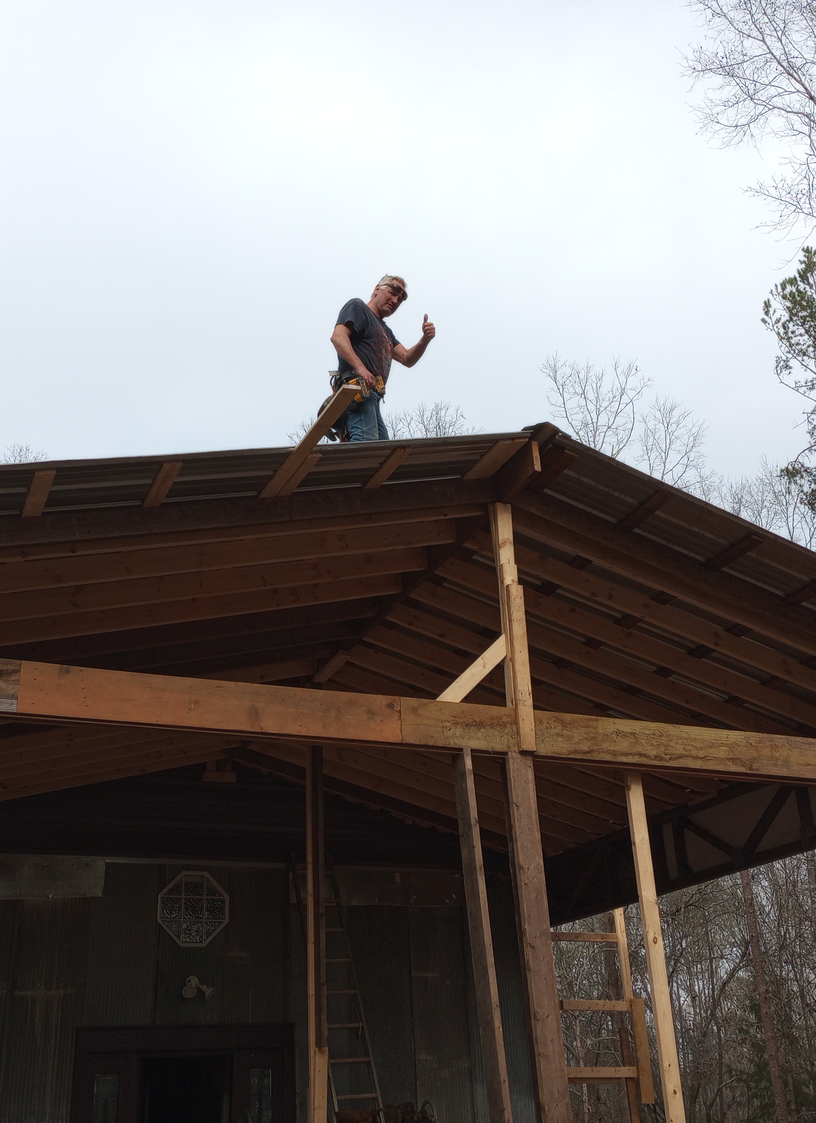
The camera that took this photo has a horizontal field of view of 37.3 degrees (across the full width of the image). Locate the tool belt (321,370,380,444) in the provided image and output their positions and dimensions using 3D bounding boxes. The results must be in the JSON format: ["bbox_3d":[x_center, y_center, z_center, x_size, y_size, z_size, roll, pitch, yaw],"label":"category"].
[{"bbox_3d":[-0.338,-0.967,7.423,0.370,0.380,0.500,-17,-28,28],"label":"tool belt"}]

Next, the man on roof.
[{"bbox_3d":[-0.196,-1.084,7.466,0.470,1.712,0.600,-17,-28,28],"label":"man on roof"}]

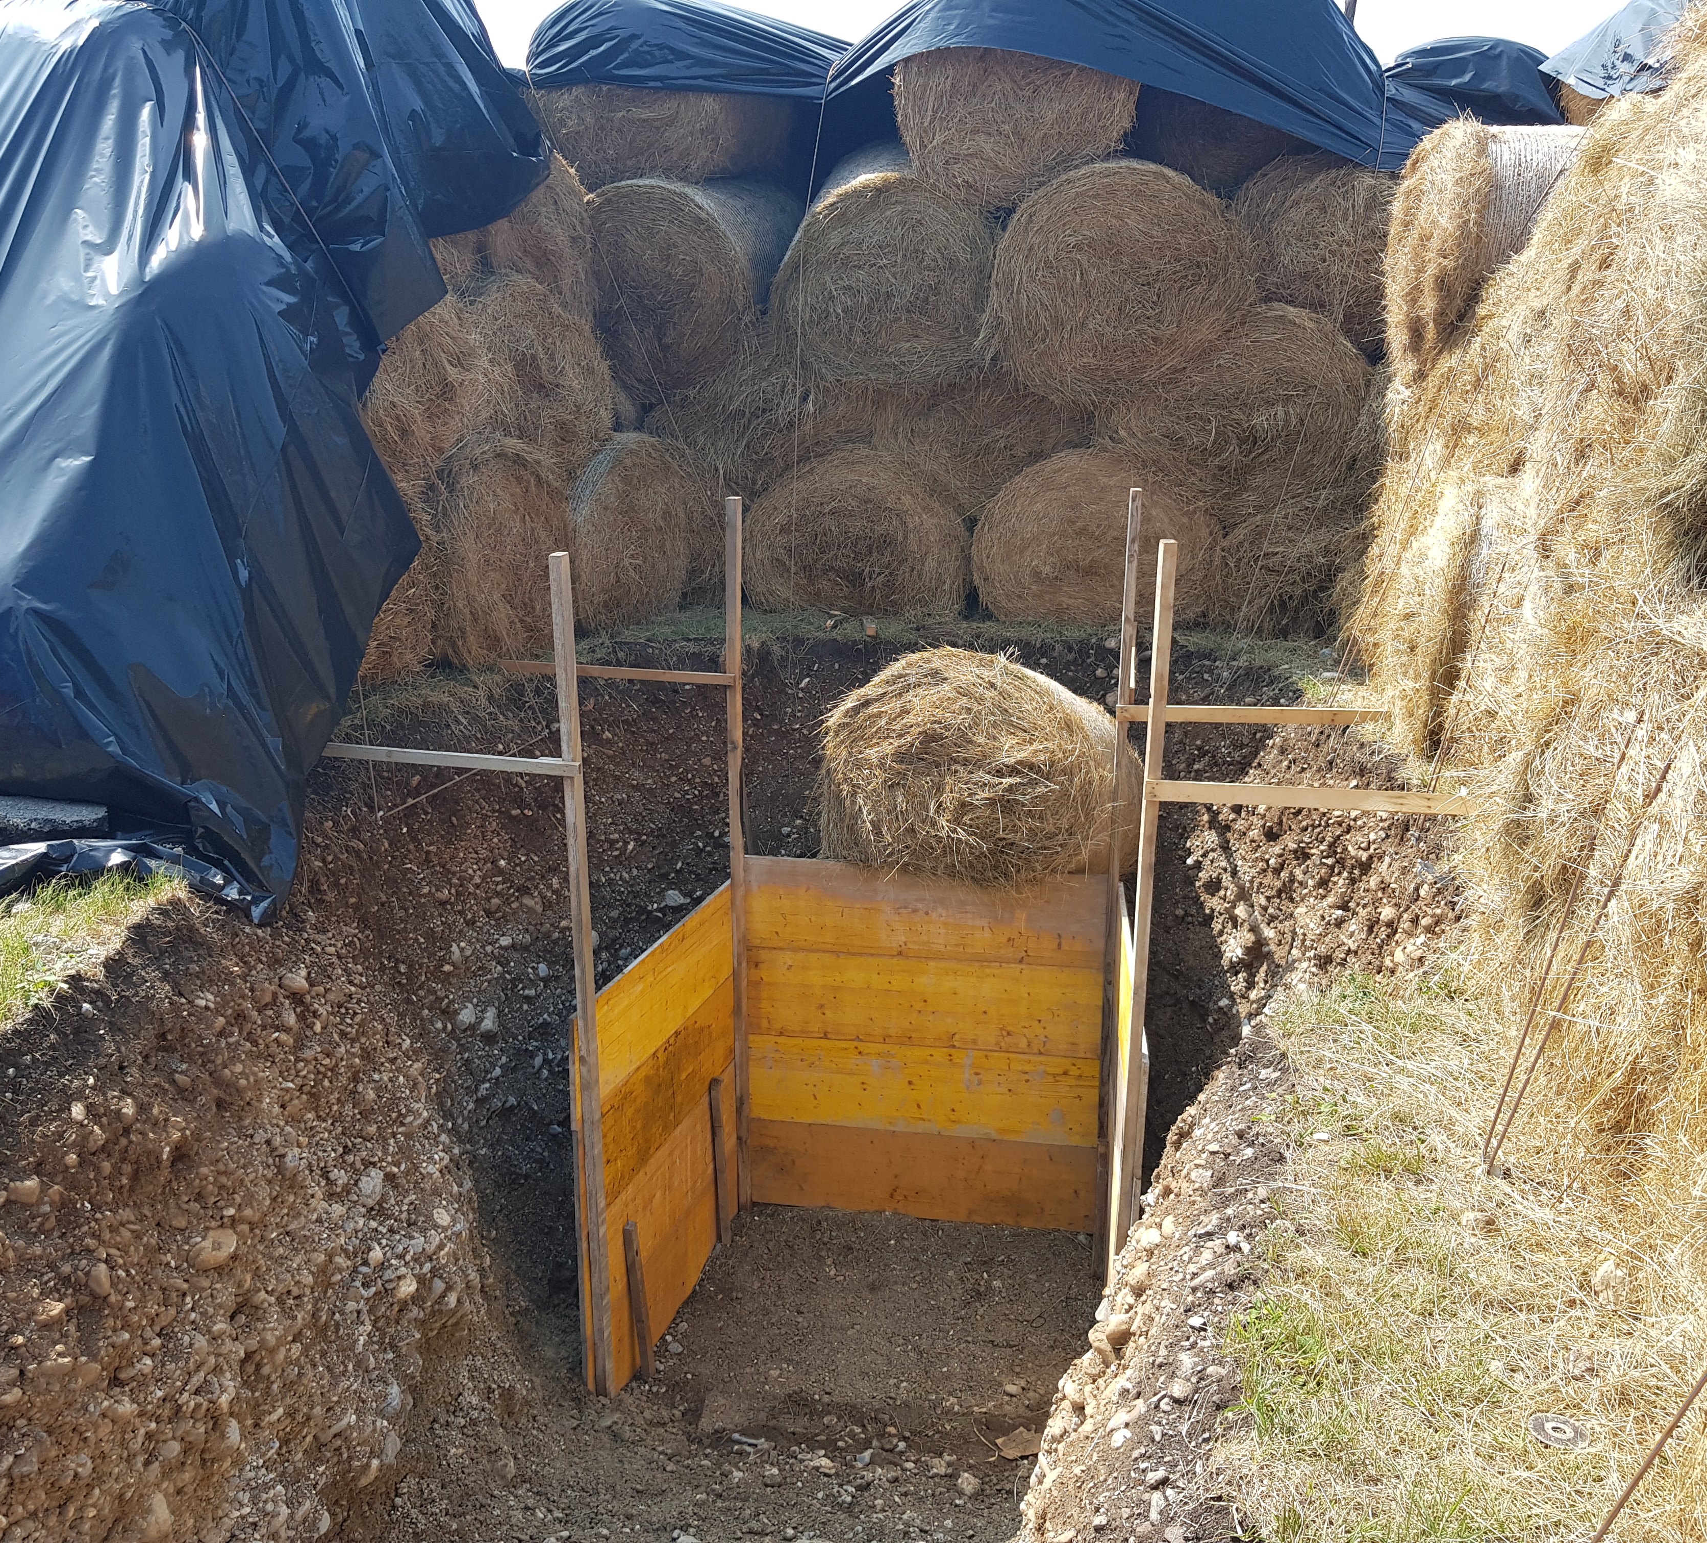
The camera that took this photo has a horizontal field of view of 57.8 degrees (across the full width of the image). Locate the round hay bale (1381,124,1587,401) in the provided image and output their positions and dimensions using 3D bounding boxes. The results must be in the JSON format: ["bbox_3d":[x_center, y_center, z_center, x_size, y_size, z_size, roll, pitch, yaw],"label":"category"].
[{"bbox_3d":[3.155,-2.285,6.880,1.250,1.220,1.300,5,17,13],"label":"round hay bale"}]

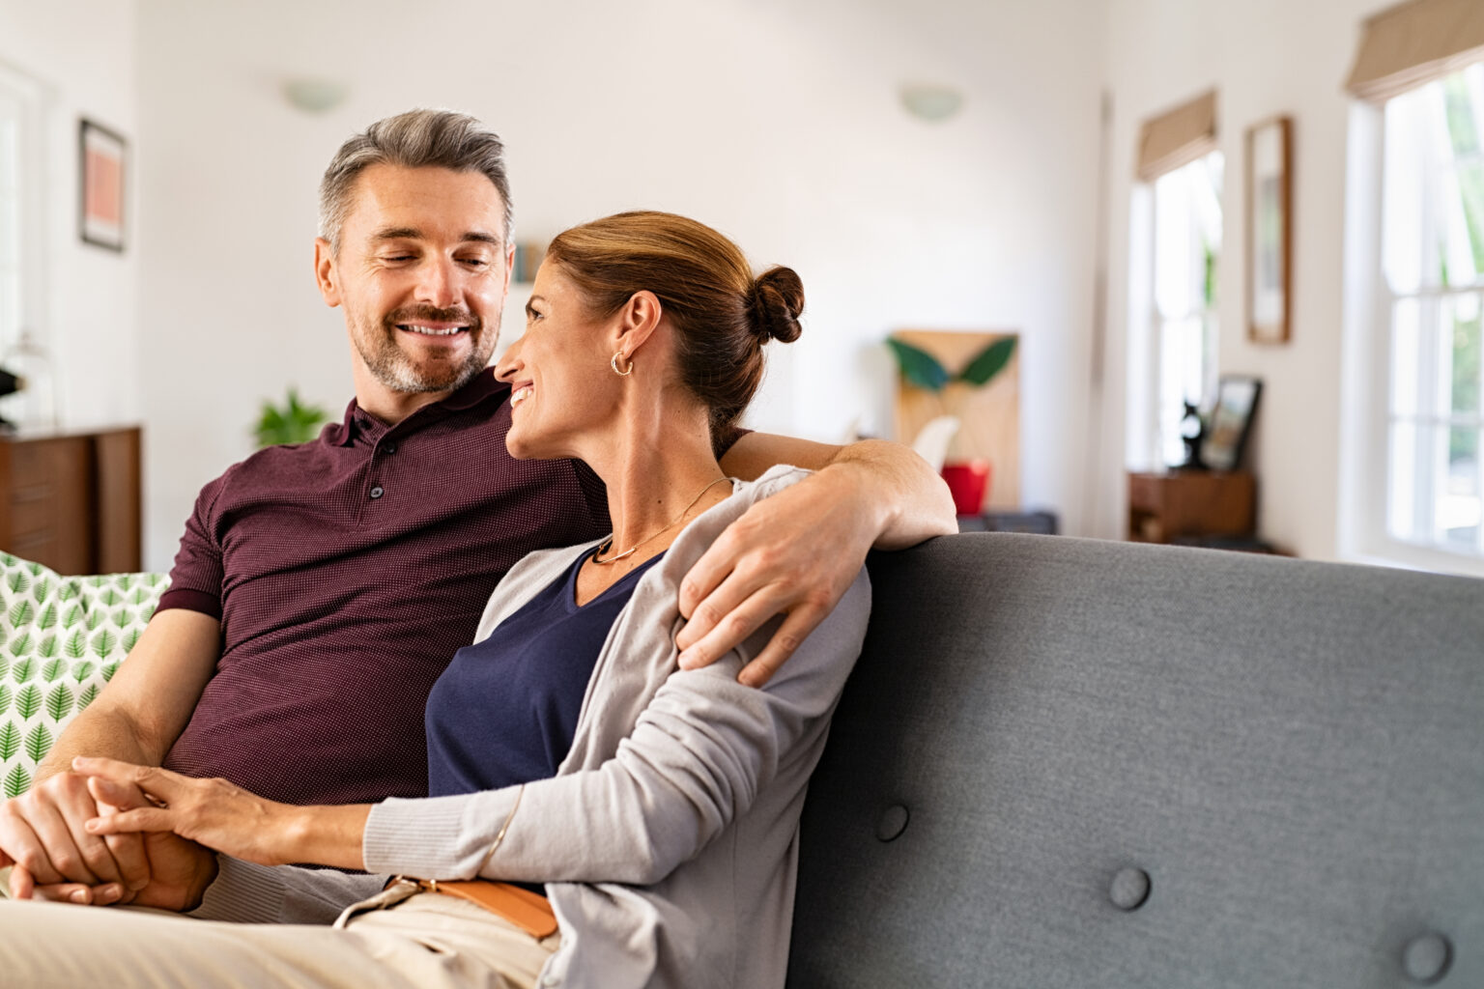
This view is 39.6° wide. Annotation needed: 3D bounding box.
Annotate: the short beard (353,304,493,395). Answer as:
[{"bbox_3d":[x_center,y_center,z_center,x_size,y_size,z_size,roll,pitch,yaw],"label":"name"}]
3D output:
[{"bbox_3d":[-0.281,-0.128,1.820,0.125,0.085,0.085,1,8,-20],"label":"short beard"}]

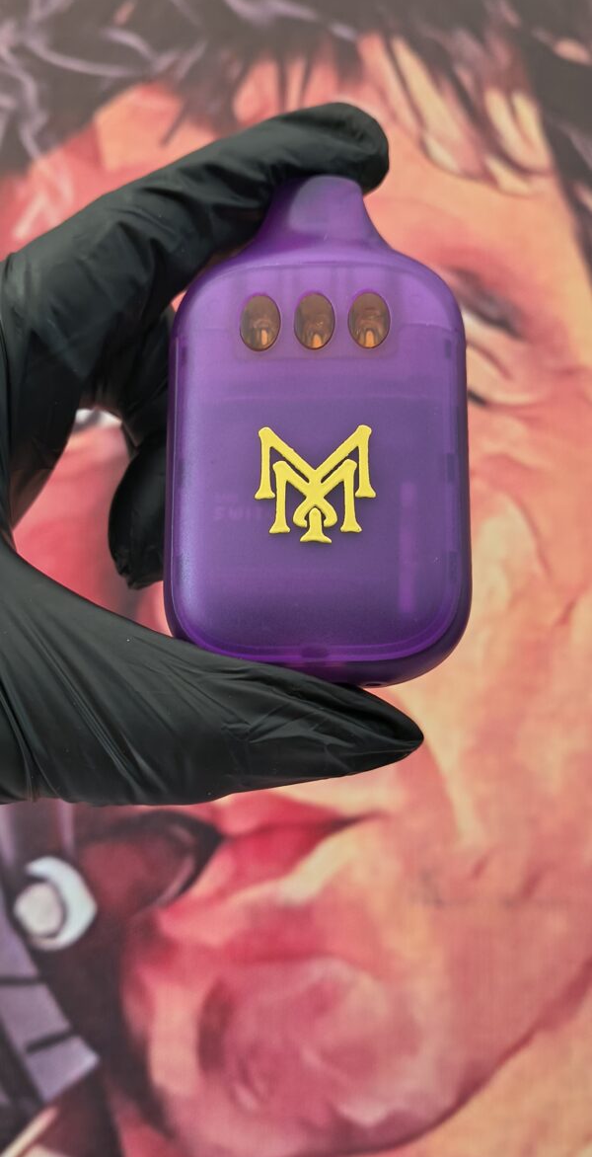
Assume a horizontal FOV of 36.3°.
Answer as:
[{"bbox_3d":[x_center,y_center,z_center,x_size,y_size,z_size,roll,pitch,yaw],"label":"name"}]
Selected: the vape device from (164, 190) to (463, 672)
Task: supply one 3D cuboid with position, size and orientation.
[{"bbox_3d":[0.004,-0.026,0.153,0.050,0.088,0.021,0,-10,5],"label":"vape device"}]

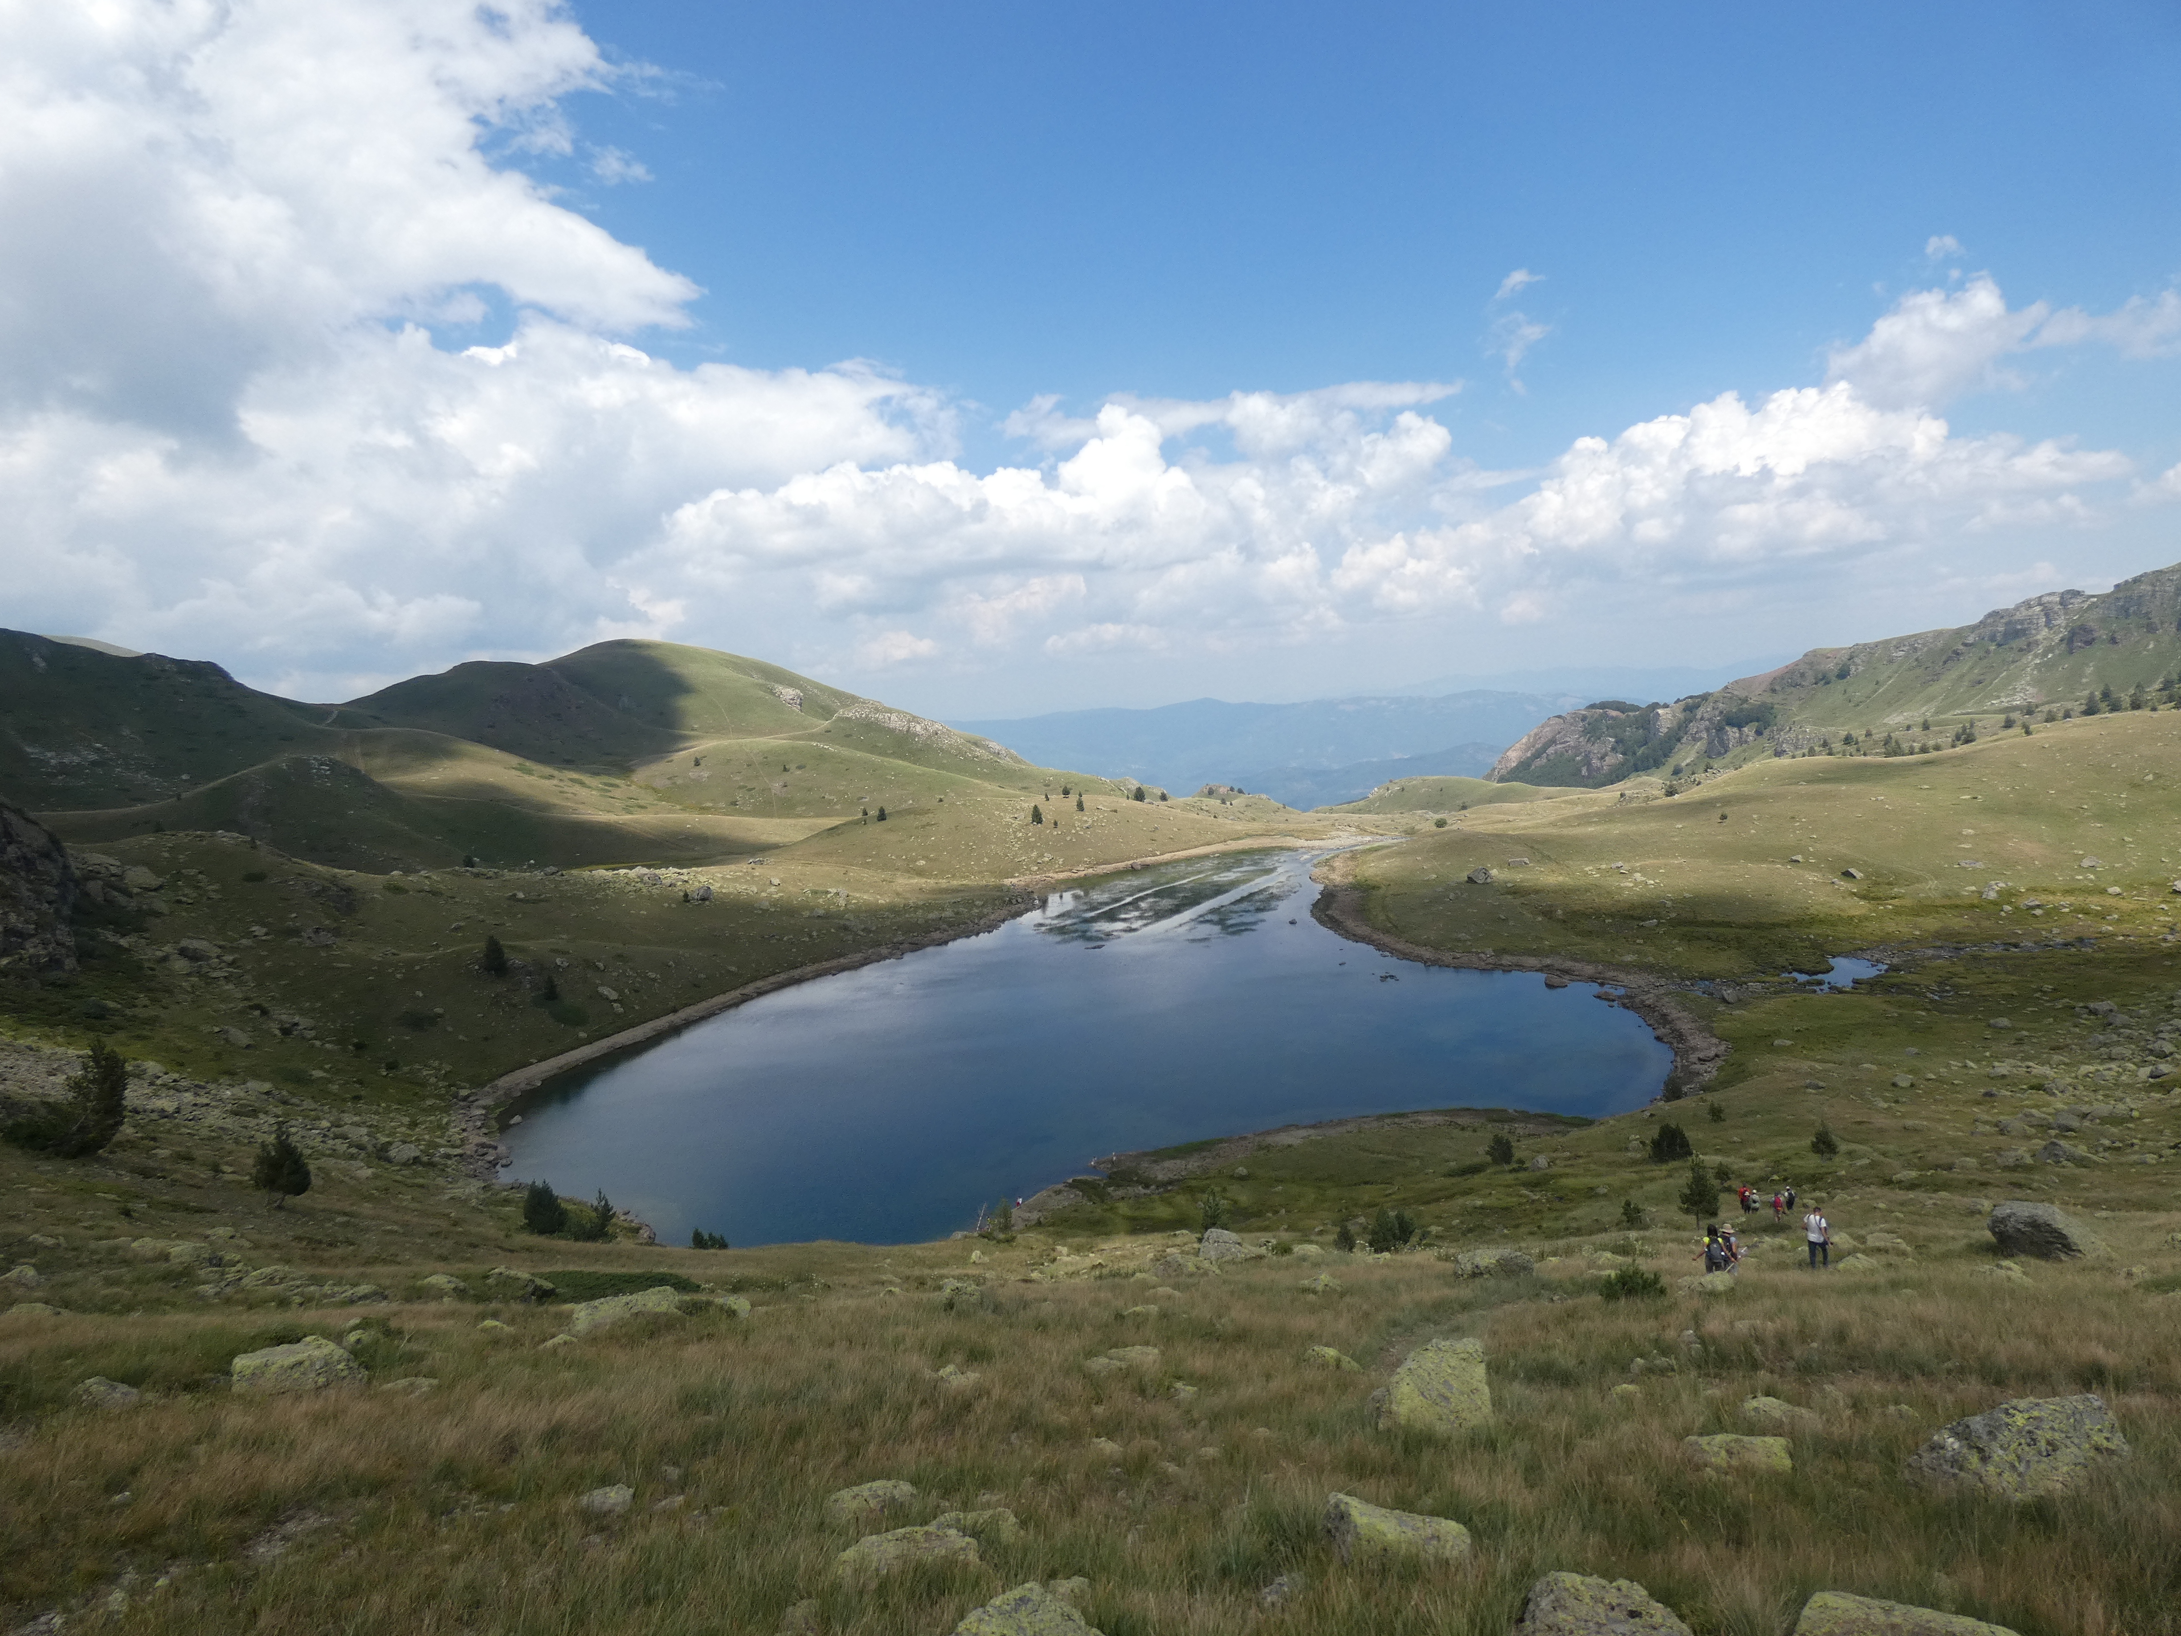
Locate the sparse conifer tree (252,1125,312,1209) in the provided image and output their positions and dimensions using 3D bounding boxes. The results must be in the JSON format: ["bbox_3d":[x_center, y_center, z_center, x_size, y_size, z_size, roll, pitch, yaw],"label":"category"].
[{"bbox_3d":[-41.707,18.019,65.000,2.800,4.300,2.800,-4,8,-33],"label":"sparse conifer tree"}]

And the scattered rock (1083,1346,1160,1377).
[{"bbox_3d":[0.358,6.169,14.300,0.880,0.310,0.650,0,6,2],"label":"scattered rock"}]

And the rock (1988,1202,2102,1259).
[{"bbox_3d":[27.994,12.108,37.000,2.950,1.550,2.000,6,9,38],"label":"rock"}]

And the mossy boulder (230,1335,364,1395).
[{"bbox_3d":[-8.309,5.739,13.200,1.220,0.520,0.900,-4,8,-33],"label":"mossy boulder"}]

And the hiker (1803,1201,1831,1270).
[{"bbox_3d":[18.225,10.576,31.600,0.650,1.740,0.450,2,7,20],"label":"hiker"}]

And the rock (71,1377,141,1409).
[{"bbox_3d":[-8.832,5.157,11.300,0.570,0.280,0.420,-6,9,-39],"label":"rock"}]

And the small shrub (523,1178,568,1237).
[{"bbox_3d":[-33.753,24.101,78.000,2.800,3.600,2.800,-3,8,-24],"label":"small shrub"}]

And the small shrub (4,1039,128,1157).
[{"bbox_3d":[-60.191,16.461,74.000,6.100,6.800,4.800,-5,8,-40],"label":"small shrub"}]

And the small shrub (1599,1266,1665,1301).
[{"bbox_3d":[10.983,9.448,25.500,1.200,0.650,1.100,3,7,24],"label":"small shrub"}]

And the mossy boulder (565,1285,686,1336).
[{"bbox_3d":[-6.276,6.678,17.000,1.550,0.600,0.950,-3,8,-21],"label":"mossy boulder"}]

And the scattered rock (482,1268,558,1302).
[{"bbox_3d":[-11.308,9.263,25.000,1.350,0.550,1.000,-3,7,-25],"label":"scattered rock"}]

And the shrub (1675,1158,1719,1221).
[{"bbox_3d":[27.922,17.176,58.000,1.950,3.000,1.950,4,8,27],"label":"shrub"}]

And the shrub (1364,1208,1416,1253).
[{"bbox_3d":[10.740,14.726,45.000,1.800,1.700,1.700,2,7,14],"label":"shrub"}]

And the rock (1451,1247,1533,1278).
[{"bbox_3d":[9.255,10.255,29.000,1.850,0.750,1.200,2,7,18],"label":"rock"}]

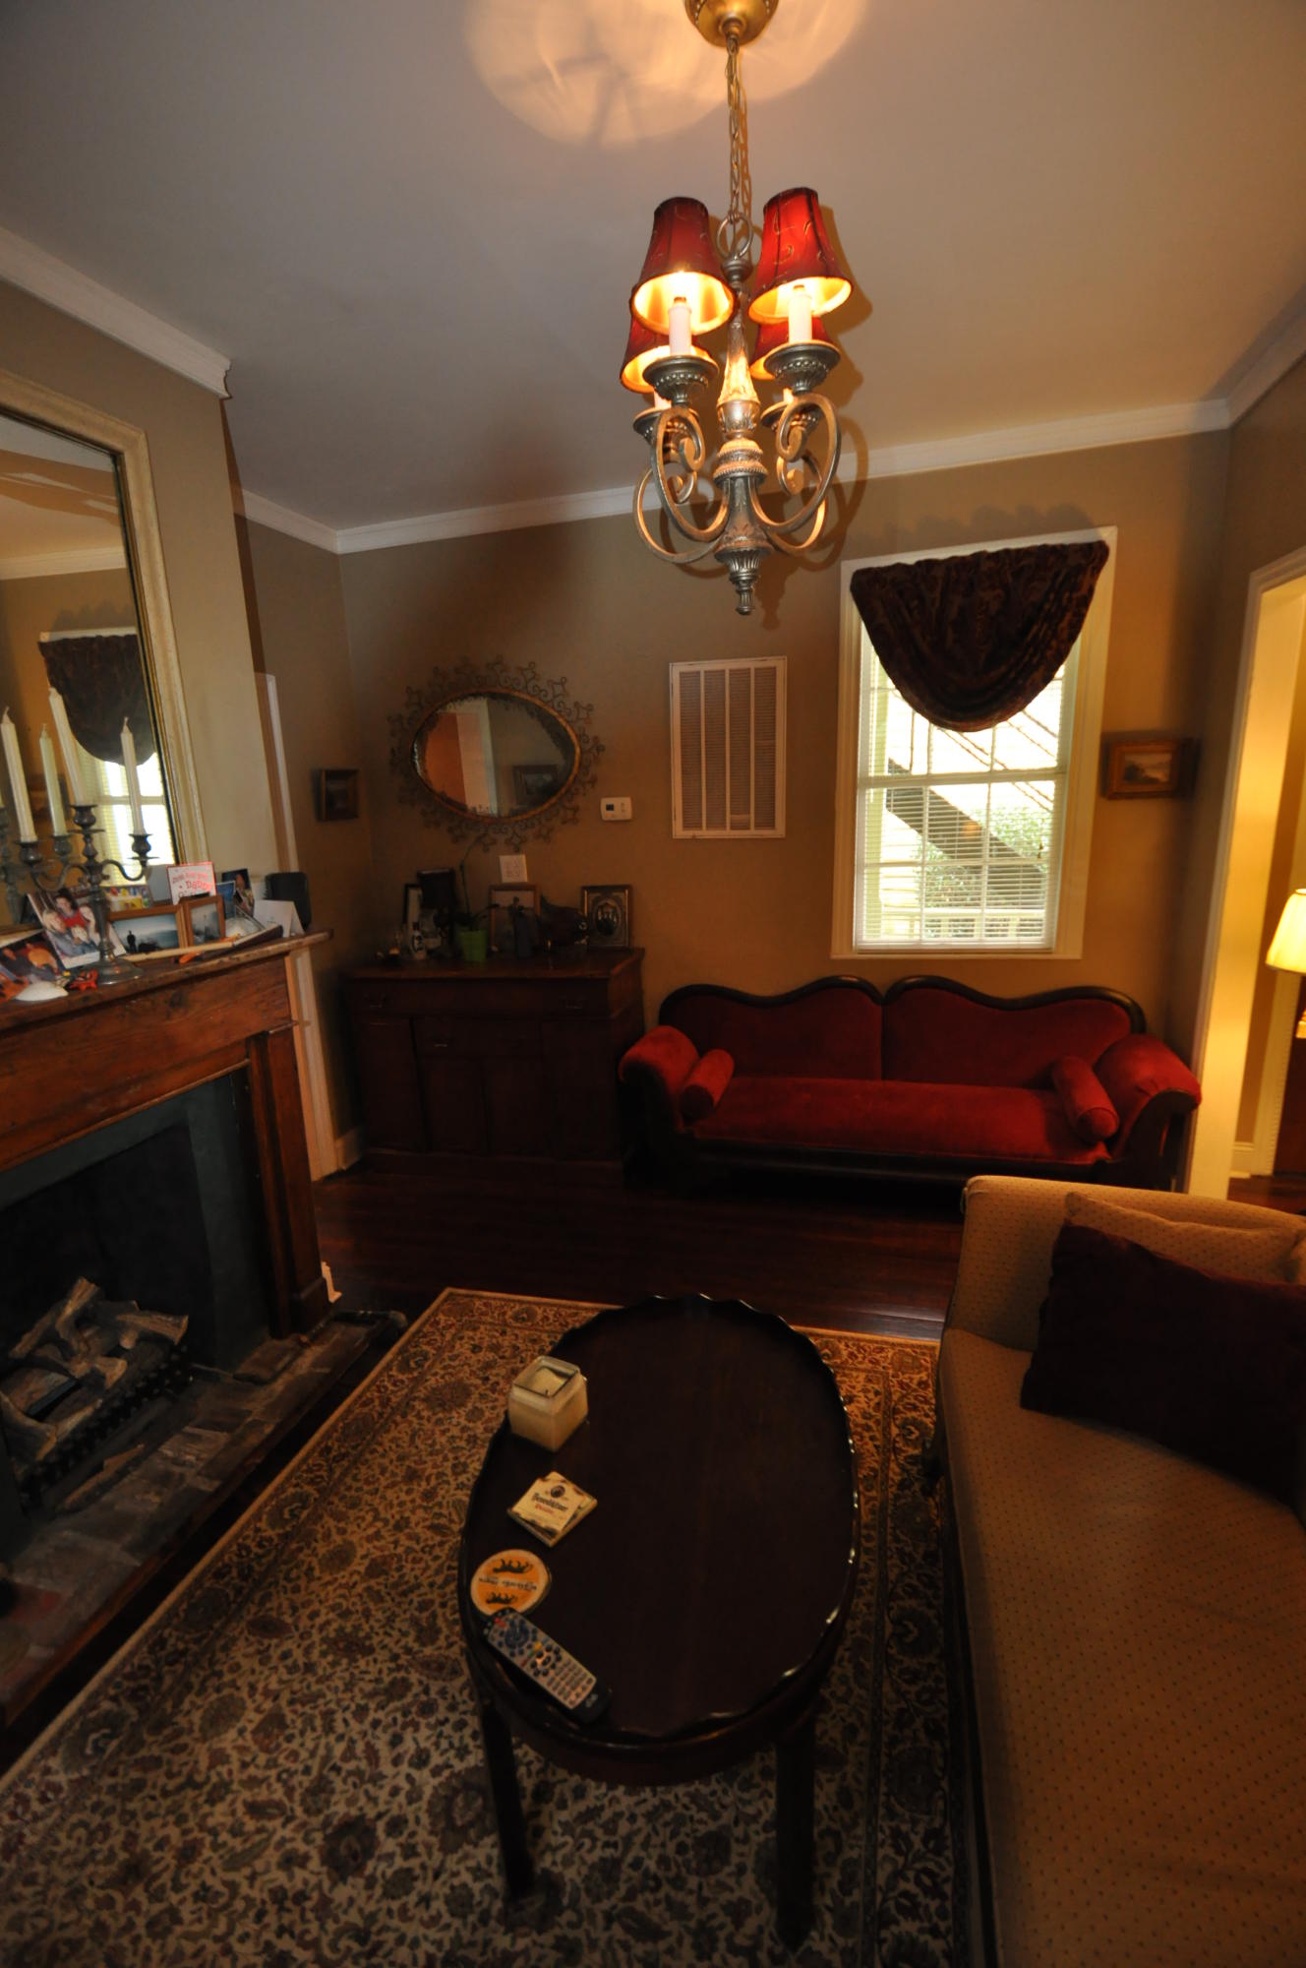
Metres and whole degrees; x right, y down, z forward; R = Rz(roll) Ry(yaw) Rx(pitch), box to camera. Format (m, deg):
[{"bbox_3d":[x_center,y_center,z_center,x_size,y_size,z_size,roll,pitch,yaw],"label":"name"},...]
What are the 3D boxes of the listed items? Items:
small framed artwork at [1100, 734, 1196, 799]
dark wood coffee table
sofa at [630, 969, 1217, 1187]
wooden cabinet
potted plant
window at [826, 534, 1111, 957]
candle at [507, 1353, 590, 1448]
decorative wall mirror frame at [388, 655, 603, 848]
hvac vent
[{"bbox_3d":[1.722,-0.753,2.865,0.251,0.211,0.045,1,13,15],"label":"small framed artwork"},{"bbox_3d":[0.040,0.994,1.358,0.592,0.516,0.853,0,13,11],"label":"dark wood coffee table"},{"bbox_3d":[0.862,0.417,3.064,1.905,0.808,0.597,1,13,15],"label":"sofa"},{"bbox_3d":[-0.625,0.336,3.520,1.158,0.890,0.535,1,13,15],"label":"wooden cabinet"},{"bbox_3d":[-0.762,-0.316,3.433,0.170,0.435,0.170,1,13,15],"label":"potted plant"},{"bbox_3d":[1.141,-0.810,3.014,0.926,1.484,0.110,1,13,15],"label":"window"},{"bbox_3d":[-0.176,0.706,1.388,0.089,0.091,0.089,5,15,31],"label":"candle"},{"bbox_3d":[-0.681,-0.980,3.491,1.002,0.796,0.040,1,13,15],"label":"decorative wall mirror frame"},{"bbox_3d":[0.296,-0.917,3.240,0.462,0.685,0.030,1,13,15],"label":"hvac vent"}]

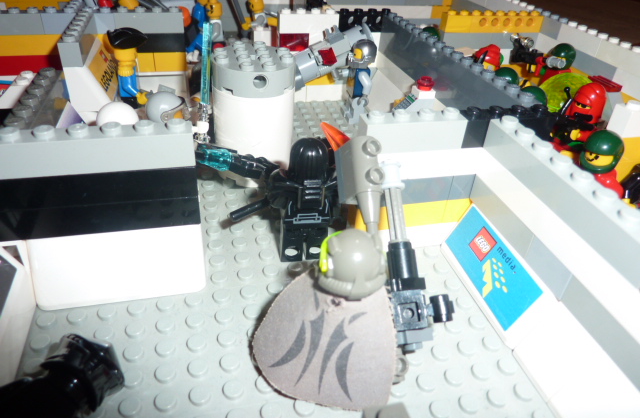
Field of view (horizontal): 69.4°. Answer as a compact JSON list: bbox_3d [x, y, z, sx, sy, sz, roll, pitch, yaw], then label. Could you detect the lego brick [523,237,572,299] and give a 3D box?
[{"bbox_3d":[0.064,0.015,0.124,0.008,0.010,0.016,-5,35,-14],"label":"lego brick"}]

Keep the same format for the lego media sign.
[{"bbox_3d":[0.053,0.017,0.143,0.003,0.018,0.040,18,27,-27],"label":"lego media sign"}]

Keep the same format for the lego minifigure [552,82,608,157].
[{"bbox_3d":[0.105,-0.031,0.193,0.017,0.043,0.017,-19,40,-29],"label":"lego minifigure"}]

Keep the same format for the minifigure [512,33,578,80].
[{"bbox_3d":[0.118,-0.070,0.255,0.032,0.047,0.020,0,35,-6],"label":"minifigure"}]

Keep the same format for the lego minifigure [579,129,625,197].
[{"bbox_3d":[0.094,-0.008,0.165,0.016,0.042,0.021,-2,35,-9],"label":"lego minifigure"}]

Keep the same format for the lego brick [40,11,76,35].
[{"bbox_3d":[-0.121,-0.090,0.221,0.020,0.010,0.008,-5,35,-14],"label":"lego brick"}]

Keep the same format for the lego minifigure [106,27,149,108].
[{"bbox_3d":[-0.088,-0.060,0.220,0.017,0.046,0.017,-5,35,-14],"label":"lego minifigure"}]

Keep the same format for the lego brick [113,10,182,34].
[{"bbox_3d":[-0.080,-0.089,0.219,0.032,0.011,0.008,-5,36,-14],"label":"lego brick"}]

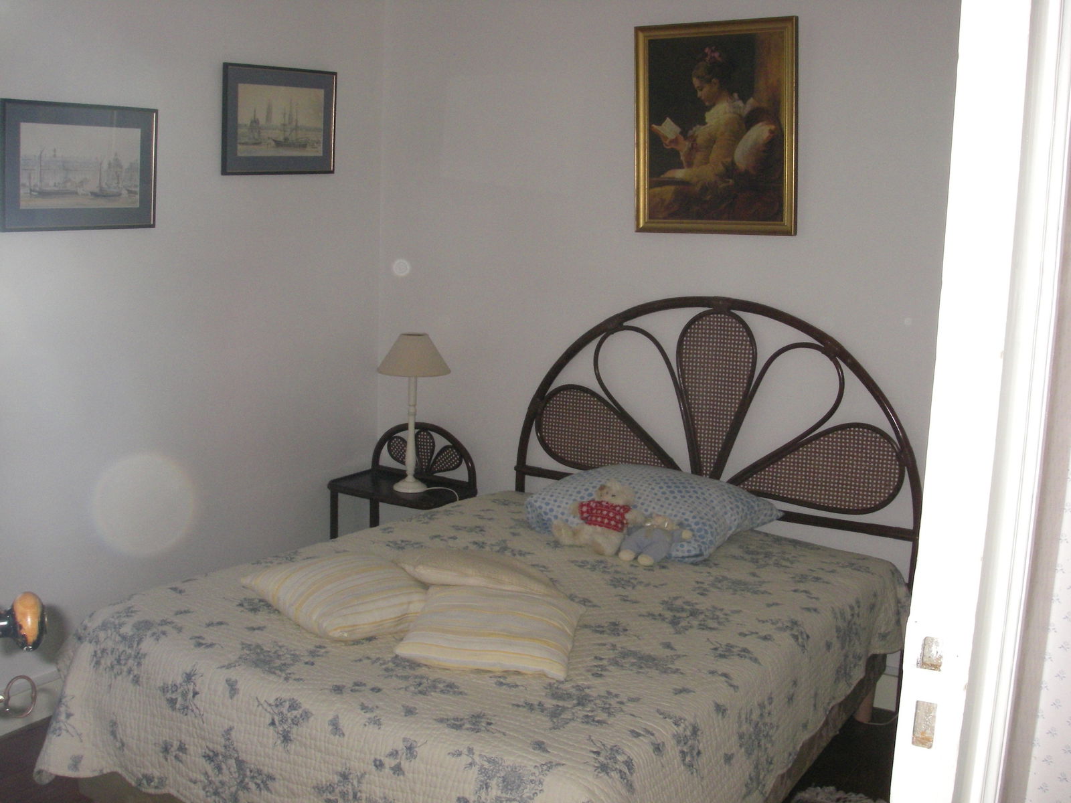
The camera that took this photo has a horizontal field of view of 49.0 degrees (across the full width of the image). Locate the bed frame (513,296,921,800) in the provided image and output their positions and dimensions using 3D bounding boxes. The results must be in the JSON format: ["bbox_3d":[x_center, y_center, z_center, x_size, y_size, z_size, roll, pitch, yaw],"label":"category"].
[{"bbox_3d":[0.066,0.434,3.197,1.480,1.302,1.945,8,13,30],"label":"bed frame"}]

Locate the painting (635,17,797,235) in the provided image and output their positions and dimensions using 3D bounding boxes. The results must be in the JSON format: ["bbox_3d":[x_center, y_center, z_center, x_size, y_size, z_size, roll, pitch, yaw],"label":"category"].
[{"bbox_3d":[0.573,-0.874,3.788,0.557,0.665,0.040,6,15,31],"label":"painting"}]

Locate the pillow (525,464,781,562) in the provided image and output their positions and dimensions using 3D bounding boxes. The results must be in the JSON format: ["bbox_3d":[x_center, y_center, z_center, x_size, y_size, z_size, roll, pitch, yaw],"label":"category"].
[{"bbox_3d":[0.360,0.340,3.833,0.690,0.180,0.470,8,21,30],"label":"pillow"}]

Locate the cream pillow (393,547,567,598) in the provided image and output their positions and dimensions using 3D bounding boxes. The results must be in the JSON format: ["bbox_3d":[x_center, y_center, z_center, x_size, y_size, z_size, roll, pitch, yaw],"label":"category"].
[{"bbox_3d":[-0.130,0.474,3.261,0.470,0.125,0.380,8,8,30],"label":"cream pillow"}]

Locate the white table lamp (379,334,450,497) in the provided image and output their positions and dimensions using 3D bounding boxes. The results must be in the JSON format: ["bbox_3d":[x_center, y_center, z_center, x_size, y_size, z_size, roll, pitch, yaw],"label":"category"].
[{"bbox_3d":[-0.465,0.040,4.417,0.272,0.600,0.272,1,11,0],"label":"white table lamp"}]

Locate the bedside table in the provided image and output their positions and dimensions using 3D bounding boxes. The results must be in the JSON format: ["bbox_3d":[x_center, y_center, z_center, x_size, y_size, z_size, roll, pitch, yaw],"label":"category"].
[{"bbox_3d":[-0.510,0.465,4.478,0.495,0.730,0.330,8,13,30],"label":"bedside table"}]

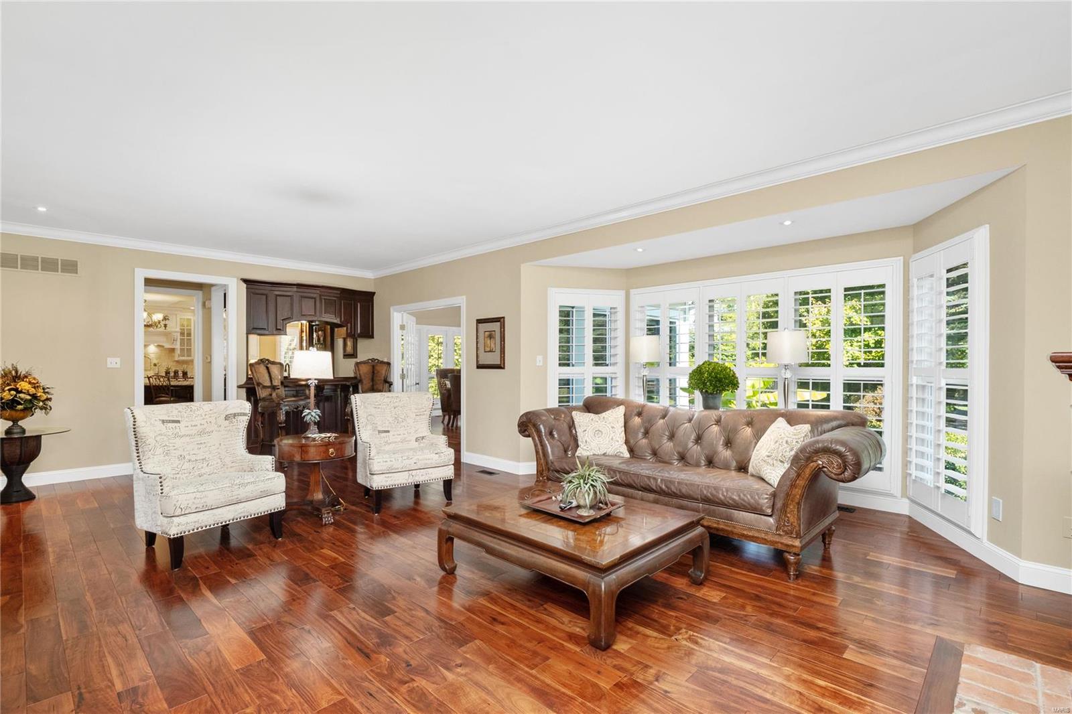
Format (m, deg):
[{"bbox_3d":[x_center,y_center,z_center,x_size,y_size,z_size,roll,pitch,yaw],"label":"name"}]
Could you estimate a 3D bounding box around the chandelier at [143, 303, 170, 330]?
[{"bbox_3d":[-7.363,-0.778,8.900,0.750,0.650,0.750,1,-1,-44],"label":"chandelier"}]

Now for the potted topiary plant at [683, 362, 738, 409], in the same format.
[{"bbox_3d":[1.577,0.270,4.276,0.480,0.530,0.480,-1,0,42],"label":"potted topiary plant"}]

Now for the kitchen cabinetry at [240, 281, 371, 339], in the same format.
[{"bbox_3d":[-3.100,-0.632,6.710,1.790,0.715,0.420,1,-1,-44],"label":"kitchen cabinetry"}]

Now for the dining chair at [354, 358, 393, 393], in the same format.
[{"bbox_3d":[-2.315,0.697,6.600,0.580,1.330,0.620,1,-1,-37],"label":"dining chair"}]

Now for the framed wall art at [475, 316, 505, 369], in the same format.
[{"bbox_3d":[-0.577,-0.161,5.785,0.515,0.615,0.040,-1,-1,43],"label":"framed wall art"}]

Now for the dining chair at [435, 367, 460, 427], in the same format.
[{"bbox_3d":[-1.676,0.797,9.496,0.680,1.130,0.620,-1,0,42],"label":"dining chair"}]

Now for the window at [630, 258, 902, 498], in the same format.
[{"bbox_3d":[2.139,0.192,4.949,2.641,2.060,0.110,-1,-1,42],"label":"window"}]

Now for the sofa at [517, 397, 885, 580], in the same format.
[{"bbox_3d":[1.122,0.866,3.838,2.620,0.920,0.990,-1,-1,44],"label":"sofa"}]

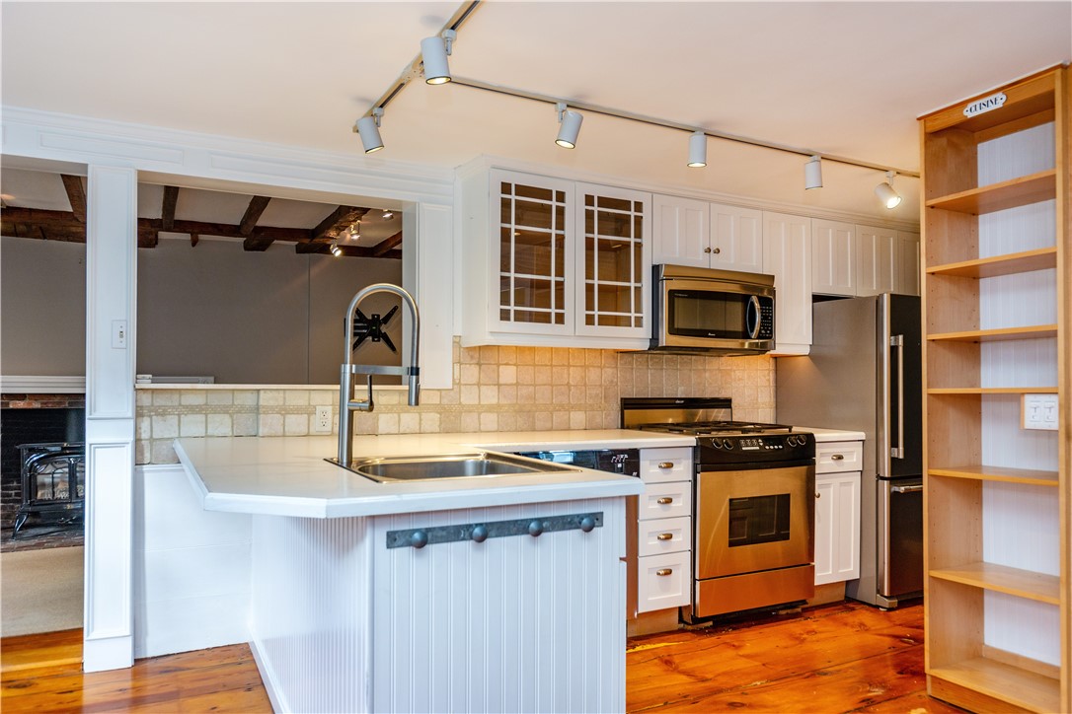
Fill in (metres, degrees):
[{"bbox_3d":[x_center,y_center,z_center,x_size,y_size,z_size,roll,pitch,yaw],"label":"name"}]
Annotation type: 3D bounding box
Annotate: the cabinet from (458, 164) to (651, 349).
[{"bbox_3d":[0.120,-0.466,3.632,0.932,0.835,0.320,2,-2,-26],"label":"cabinet"}]

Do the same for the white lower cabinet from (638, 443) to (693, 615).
[{"bbox_3d":[0.459,0.799,3.558,0.303,0.760,0.590,1,-2,-27],"label":"white lower cabinet"}]

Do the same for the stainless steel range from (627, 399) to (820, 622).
[{"bbox_3d":[0.950,0.769,3.783,0.757,1.080,0.680,2,-2,-26],"label":"stainless steel range"}]

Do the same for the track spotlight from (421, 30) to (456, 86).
[{"bbox_3d":[-0.275,-0.847,2.020,0.102,0.145,0.076,1,-2,-28],"label":"track spotlight"}]

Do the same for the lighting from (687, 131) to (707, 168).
[{"bbox_3d":[0.639,-0.823,2.830,0.072,0.140,0.085,1,-2,-27],"label":"lighting"}]

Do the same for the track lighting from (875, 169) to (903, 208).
[{"bbox_3d":[1.640,-0.775,3.320,0.080,0.170,0.120,2,-2,-36],"label":"track lighting"}]

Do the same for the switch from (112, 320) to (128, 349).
[{"bbox_3d":[-1.685,-0.090,2.892,0.060,0.116,0.012,2,-2,-26],"label":"switch"}]

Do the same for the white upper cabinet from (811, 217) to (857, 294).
[{"bbox_3d":[1.728,-0.594,4.423,0.364,0.465,0.315,2,-2,-26],"label":"white upper cabinet"}]

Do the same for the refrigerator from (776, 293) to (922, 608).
[{"bbox_3d":[2.038,0.511,4.248,0.790,1.656,0.790,2,-2,-26],"label":"refrigerator"}]

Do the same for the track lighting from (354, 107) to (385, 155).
[{"bbox_3d":[-0.613,-0.837,2.640,0.105,0.155,0.078,1,-2,-18],"label":"track lighting"}]

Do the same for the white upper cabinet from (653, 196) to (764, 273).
[{"bbox_3d":[0.880,-0.657,4.010,0.754,0.380,0.315,2,-2,-26],"label":"white upper cabinet"}]

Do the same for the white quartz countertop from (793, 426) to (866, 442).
[{"bbox_3d":[1.457,0.431,4.069,0.391,0.040,0.666,2,-2,-26],"label":"white quartz countertop"}]

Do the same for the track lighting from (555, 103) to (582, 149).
[{"bbox_3d":[0.117,-0.823,2.540,0.105,0.155,0.078,1,-2,-21],"label":"track lighting"}]

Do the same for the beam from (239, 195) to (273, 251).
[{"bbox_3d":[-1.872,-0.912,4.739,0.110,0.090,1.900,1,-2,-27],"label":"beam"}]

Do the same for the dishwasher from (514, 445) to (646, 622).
[{"bbox_3d":[0.067,0.837,3.357,0.605,0.840,0.610,2,-2,-26],"label":"dishwasher"}]

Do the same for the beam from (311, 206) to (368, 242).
[{"bbox_3d":[-1.284,-0.897,4.703,0.135,0.115,1.500,1,-2,-27],"label":"beam"}]

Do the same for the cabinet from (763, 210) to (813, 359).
[{"bbox_3d":[1.371,-0.416,4.244,0.390,0.804,0.325,1,-2,-27],"label":"cabinet"}]

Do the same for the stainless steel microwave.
[{"bbox_3d":[0.856,-0.242,3.866,0.765,0.410,0.410,1,-2,-27],"label":"stainless steel microwave"}]

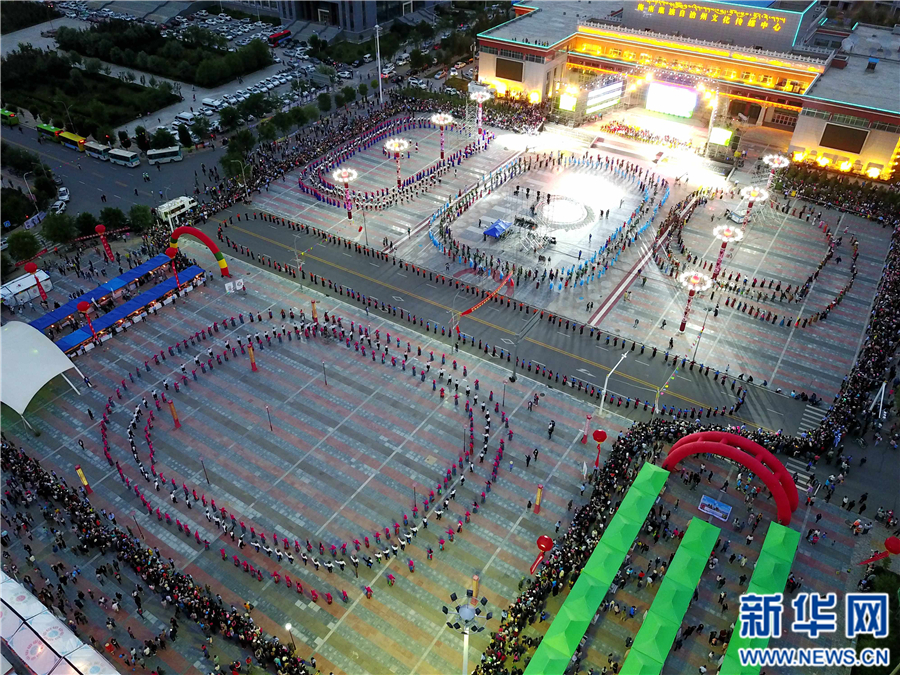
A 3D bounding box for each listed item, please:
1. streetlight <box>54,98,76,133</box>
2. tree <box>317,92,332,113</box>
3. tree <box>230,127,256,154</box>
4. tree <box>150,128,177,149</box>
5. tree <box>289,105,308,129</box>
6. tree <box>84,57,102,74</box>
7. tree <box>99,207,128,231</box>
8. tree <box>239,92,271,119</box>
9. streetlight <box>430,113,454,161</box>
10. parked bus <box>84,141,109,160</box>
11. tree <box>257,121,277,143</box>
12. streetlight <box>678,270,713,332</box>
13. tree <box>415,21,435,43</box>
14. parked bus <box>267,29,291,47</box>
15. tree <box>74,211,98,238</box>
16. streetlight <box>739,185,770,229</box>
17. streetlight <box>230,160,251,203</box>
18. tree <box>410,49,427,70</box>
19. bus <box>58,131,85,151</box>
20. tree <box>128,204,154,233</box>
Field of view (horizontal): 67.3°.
[{"bbox_3d":[-88.079,-50.004,156.759,0.400,10.000,3.900,22,44,26],"label":"streetlight"},{"bbox_3d":[-31.899,-59.962,172.473,3.780,4.899,3.780,0,38,0],"label":"tree"},{"bbox_3d":[-45.519,-42.688,149.363,5.473,6.772,5.473,22,43,25],"label":"tree"},{"bbox_3d":[-64.065,-43.822,151.589,5.502,5.553,5.502,22,43,25],"label":"tree"},{"bbox_3d":[-36.460,-53.480,163.836,4.802,5.540,4.802,0,38,0],"label":"tree"},{"bbox_3d":[-107.192,-81.787,203.342,4.900,5.200,4.900,22,43,26],"label":"tree"},{"bbox_3d":[-61.336,-21.333,123.467,4.800,5.280,4.800,23,44,25],"label":"tree"},{"bbox_3d":[-47.938,-56.704,166.998,7.133,7.124,7.133,0,38,0],"label":"tree"},{"bbox_3d":[-1.661,-43.320,147.653,4.350,9.500,4.350,23,44,25],"label":"streetlight"},{"bbox_3d":[-78.322,-41.344,150.603,6.640,2.655,2.100,21,43,24],"label":"parked bus"},{"bbox_3d":[-42.034,-47.101,155.491,4.200,5.400,4.200,0,39,0],"label":"tree"},{"bbox_3d":[34.483,-4.543,97.467,4.350,9.500,4.350,22,44,26],"label":"streetlight"},{"bbox_3d":[-8.510,-102.507,226.954,6.600,7.000,6.600,0,38,0],"label":"tree"},{"bbox_3d":[-57.658,-101.944,230.202,2.450,3.200,9.800,15,40,19],"label":"parked bus"},{"bbox_3d":[-66.061,-20.492,123.004,4.100,5.500,4.100,22,43,26],"label":"tree"},{"bbox_3d":[53.396,-21.860,121.555,4.500,9.600,4.500,22,43,25],"label":"streetlight"},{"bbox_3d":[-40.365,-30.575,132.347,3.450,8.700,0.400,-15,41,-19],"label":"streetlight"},{"bbox_3d":[-9.417,-83.307,202.682,4.900,6.300,4.900,0,38,0],"label":"tree"},{"bbox_3d":[-88.100,-45.723,158.231,8.200,2.850,2.250,21,43,26],"label":"bus"},{"bbox_3d":[-56.775,-21.776,124.502,4.500,5.500,4.500,22,43,26],"label":"tree"}]

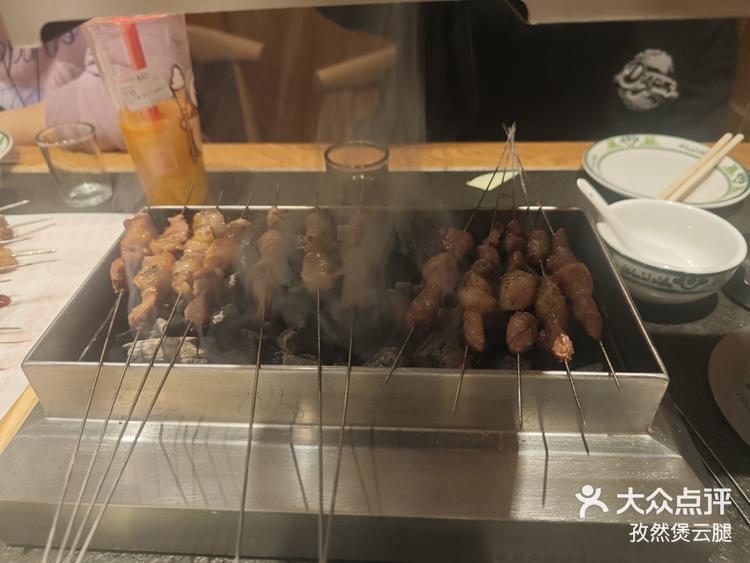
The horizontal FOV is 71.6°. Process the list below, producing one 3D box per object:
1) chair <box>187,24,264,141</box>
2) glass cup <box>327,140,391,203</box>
[{"bbox_3d":[-0.507,-0.213,1.370,0.560,0.760,0.520,1,39,3],"label":"chair"},{"bbox_3d":[-0.018,-0.102,0.558,0.064,0.076,0.064,-1,39,1],"label":"glass cup"}]

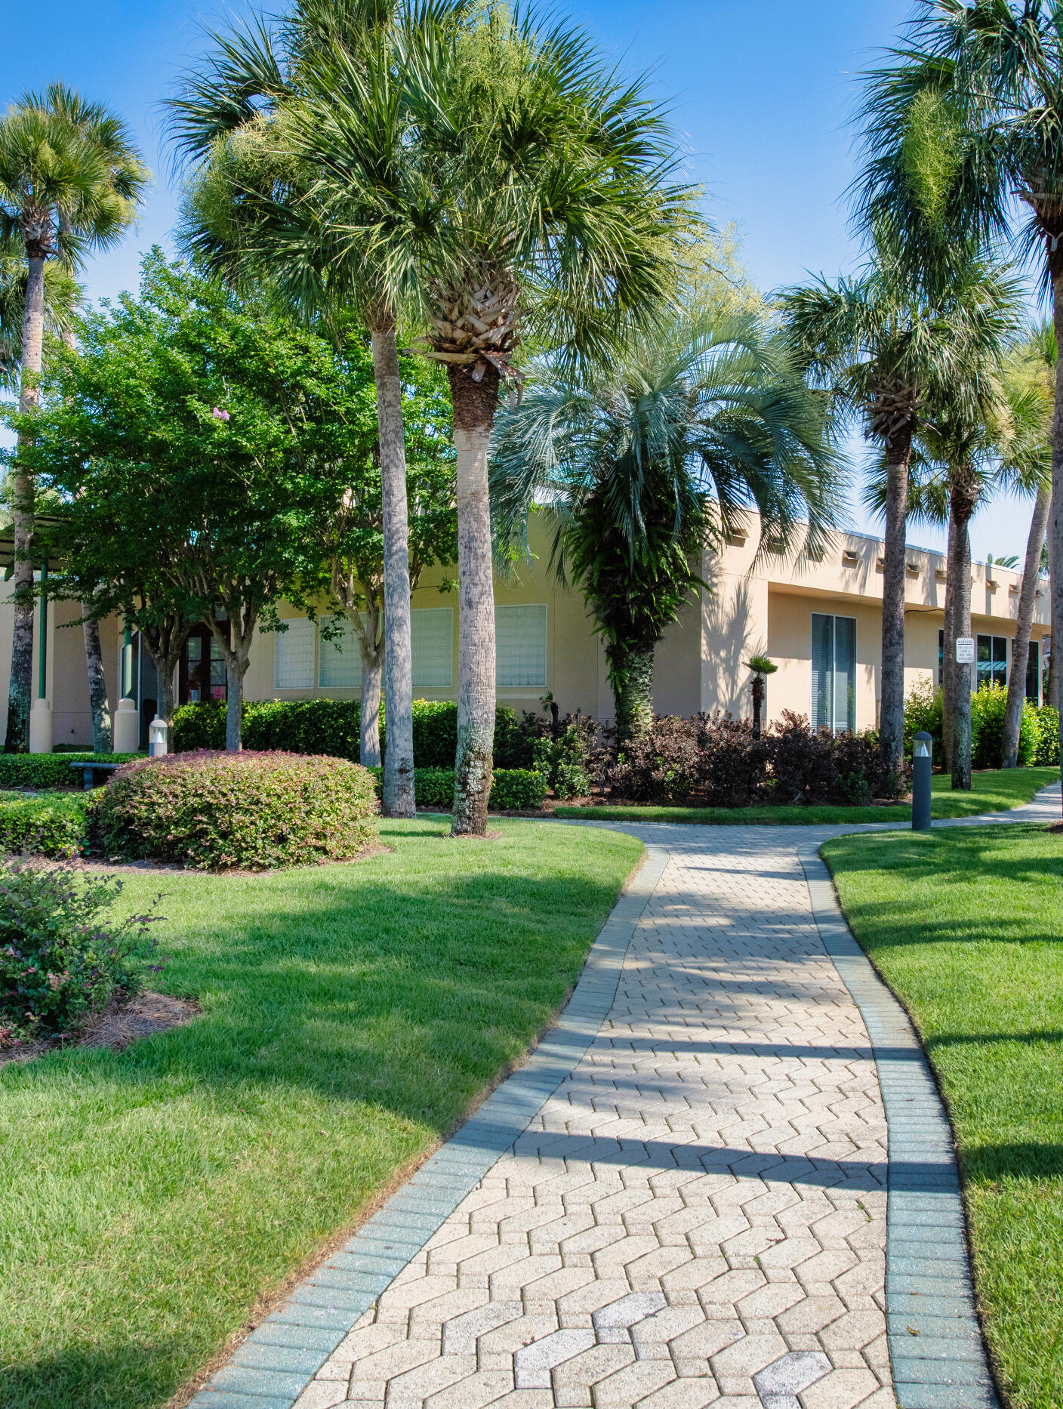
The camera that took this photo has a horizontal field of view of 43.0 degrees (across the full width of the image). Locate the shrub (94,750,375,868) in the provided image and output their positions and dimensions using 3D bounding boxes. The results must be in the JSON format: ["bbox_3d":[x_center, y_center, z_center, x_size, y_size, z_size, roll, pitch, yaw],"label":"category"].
[{"bbox_3d":[-2.742,0.881,12.502,2.550,0.970,2.200,0,0,0],"label":"shrub"}]

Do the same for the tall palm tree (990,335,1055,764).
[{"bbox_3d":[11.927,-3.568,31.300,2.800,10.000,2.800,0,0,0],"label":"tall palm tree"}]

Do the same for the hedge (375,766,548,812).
[{"bbox_3d":[-0.995,1.072,17.901,2.450,0.550,0.800,0,0,10],"label":"hedge"}]

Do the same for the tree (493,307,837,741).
[{"bbox_3d":[2.223,-2.571,22.300,5.600,7.890,5.400,0,0,0],"label":"tree"}]

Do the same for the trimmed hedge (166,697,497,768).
[{"bbox_3d":[-3.654,0.634,25.000,8.200,1.370,1.500,0,0,35],"label":"trimmed hedge"}]

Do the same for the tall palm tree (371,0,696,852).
[{"bbox_3d":[-0.009,-2.982,14.522,3.500,8.700,3.400,0,0,0],"label":"tall palm tree"}]

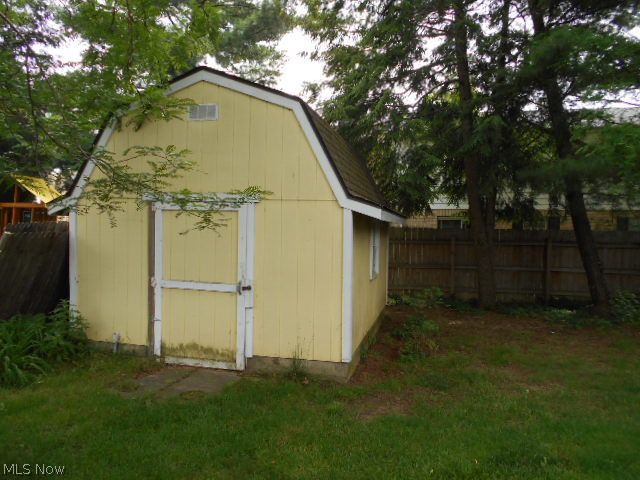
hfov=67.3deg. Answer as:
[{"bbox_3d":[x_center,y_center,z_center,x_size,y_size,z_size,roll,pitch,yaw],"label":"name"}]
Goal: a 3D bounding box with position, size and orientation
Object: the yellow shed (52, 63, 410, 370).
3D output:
[{"bbox_3d":[-0.927,-0.317,7.720,4.290,3.550,4.210,2,2,14],"label":"yellow shed"}]

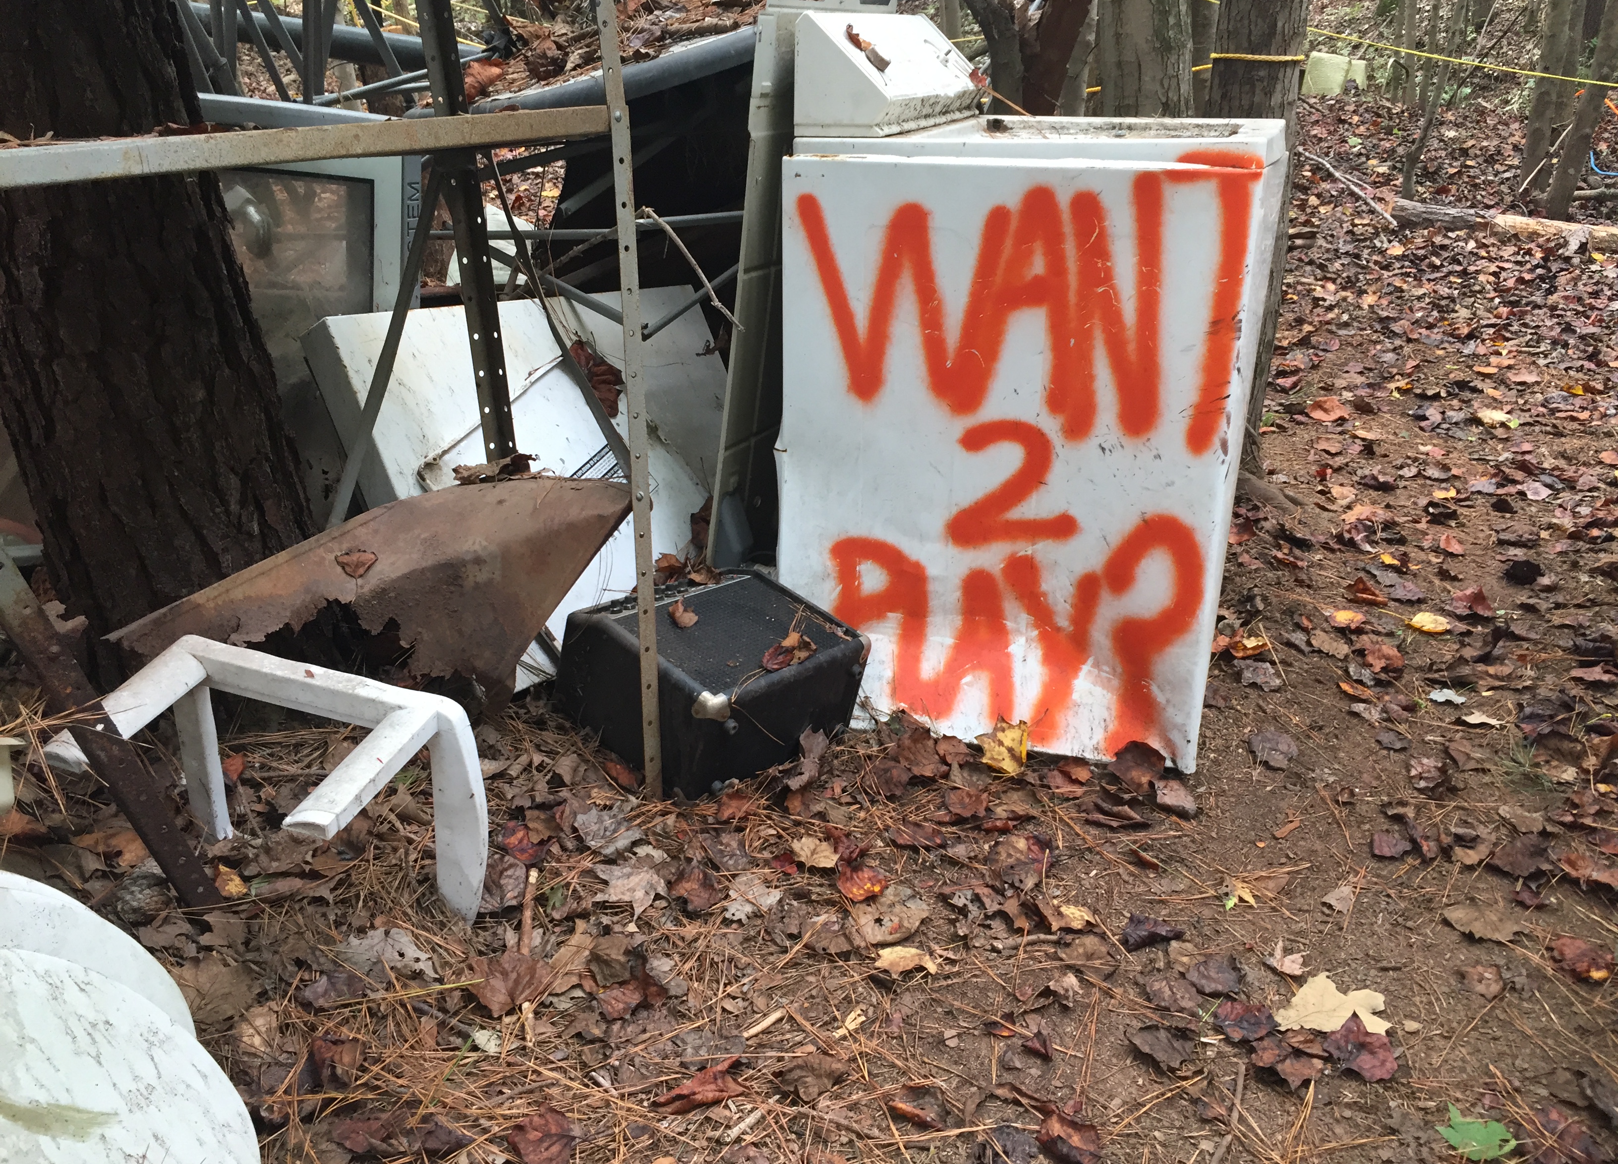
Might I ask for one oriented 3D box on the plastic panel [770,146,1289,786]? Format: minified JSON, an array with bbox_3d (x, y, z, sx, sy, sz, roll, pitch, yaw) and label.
[{"bbox_3d":[0.275,-0.172,2.020,0.675,0.900,0.080,7,23,18],"label":"plastic panel"}]

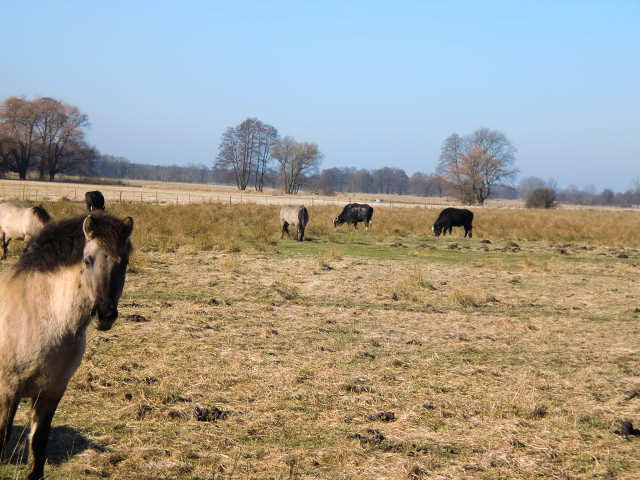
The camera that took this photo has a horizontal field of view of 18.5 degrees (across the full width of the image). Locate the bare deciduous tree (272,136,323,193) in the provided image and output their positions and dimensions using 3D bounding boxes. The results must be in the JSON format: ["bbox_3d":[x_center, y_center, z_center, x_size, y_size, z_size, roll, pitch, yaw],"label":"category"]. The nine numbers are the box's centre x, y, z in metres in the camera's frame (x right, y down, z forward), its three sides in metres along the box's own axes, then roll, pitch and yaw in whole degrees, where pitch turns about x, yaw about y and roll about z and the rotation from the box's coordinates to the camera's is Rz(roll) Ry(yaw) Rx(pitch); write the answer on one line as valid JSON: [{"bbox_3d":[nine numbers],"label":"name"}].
[{"bbox_3d":[-5.052,-16.681,440.000,11.200,12.800,10.000,3,2,0],"label":"bare deciduous tree"}]

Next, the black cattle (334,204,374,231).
[{"bbox_3d":[1.569,-1.045,91.000,1.950,1.320,0.680,3,2,12],"label":"black cattle"}]

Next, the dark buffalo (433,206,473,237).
[{"bbox_3d":[5.892,-0.750,86.500,1.950,1.360,0.680,3,2,12],"label":"dark buffalo"}]

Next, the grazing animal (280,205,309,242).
[{"bbox_3d":[-0.900,-0.625,72.000,0.550,1.340,1.750,2,2,-33],"label":"grazing animal"}]

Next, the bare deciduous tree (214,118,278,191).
[{"bbox_3d":[-19.635,-22.686,520.000,16.800,19.000,14.000,3,2,0],"label":"bare deciduous tree"}]

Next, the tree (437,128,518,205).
[{"bbox_3d":[29.735,-13.839,370.000,15.400,14.200,13.500,3,2,0],"label":"tree"}]

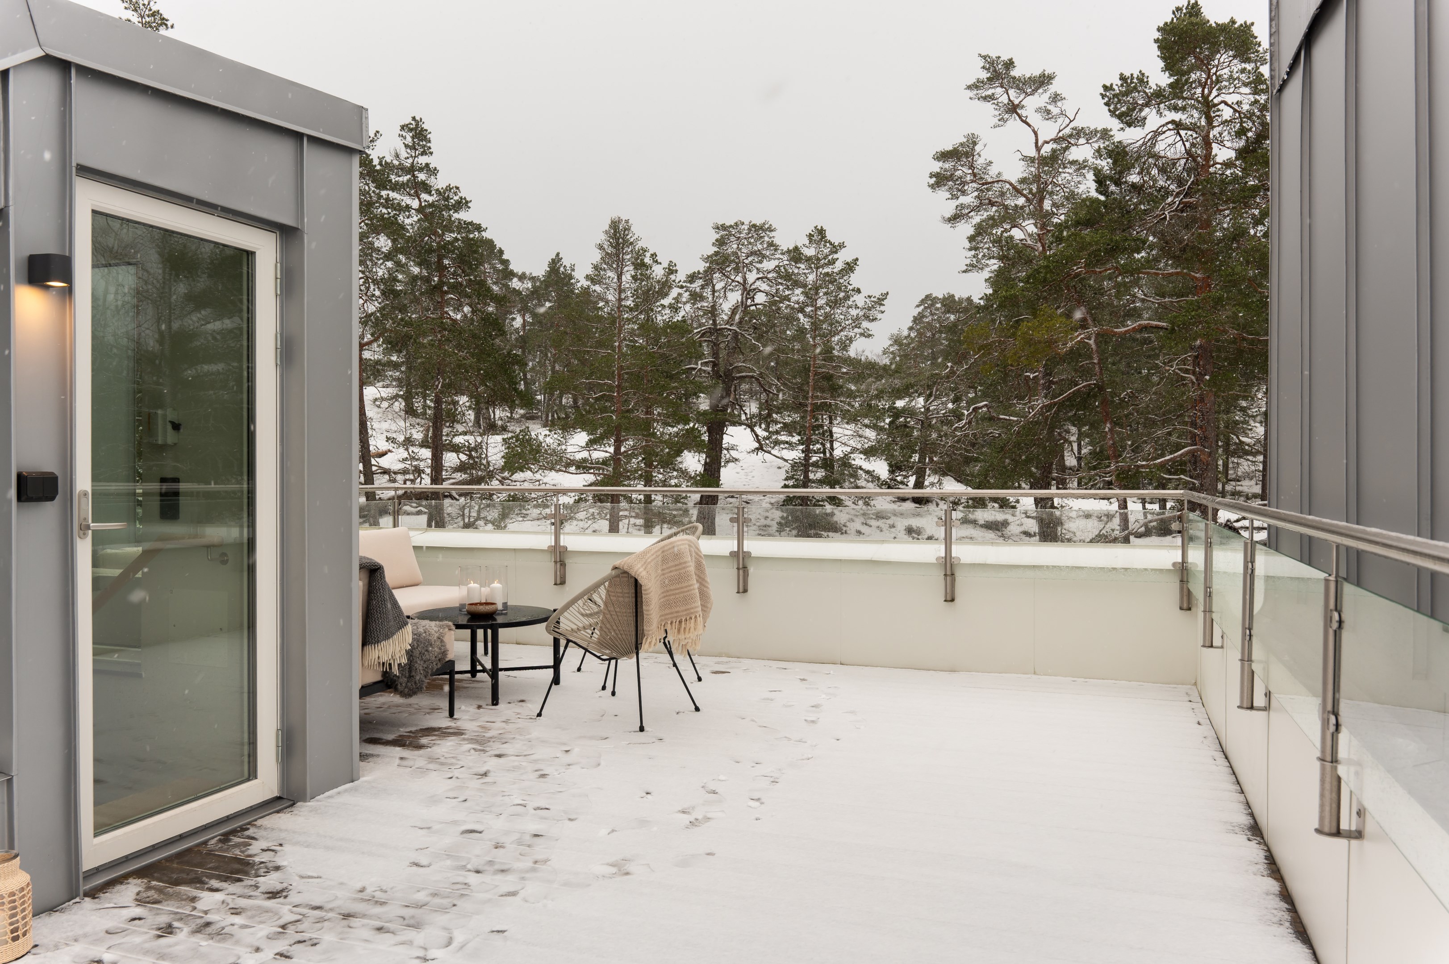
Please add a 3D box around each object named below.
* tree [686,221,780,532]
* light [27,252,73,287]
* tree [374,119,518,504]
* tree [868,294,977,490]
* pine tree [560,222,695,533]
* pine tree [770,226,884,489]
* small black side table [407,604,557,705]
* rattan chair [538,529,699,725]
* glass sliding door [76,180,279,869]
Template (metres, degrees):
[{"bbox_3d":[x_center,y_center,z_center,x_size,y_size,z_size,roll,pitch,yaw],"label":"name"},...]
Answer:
[{"bbox_3d":[0.225,-2.504,26.000,2.700,7.960,2.700,0,0,0],"label":"tree"},{"bbox_3d":[-1.834,-0.576,2.860,0.085,0.083,0.080,0,1,21],"label":"light"},{"bbox_3d":[-6.391,-3.545,24.000,3.400,9.610,3.400,0,0,0],"label":"tree"},{"bbox_3d":[6.441,-2.741,34.000,3.600,6.770,3.600,0,0,0],"label":"tree"},{"bbox_3d":[-2.273,-2.448,25.000,3.100,7.740,3.100,0,0,0],"label":"pine tree"},{"bbox_3d":[3.054,-3.254,31.000,3.400,8.690,3.400,0,0,0],"label":"pine tree"},{"bbox_3d":[-1.313,0.931,5.722,0.800,0.425,0.800,0,0,0],"label":"small black side table"},{"bbox_3d":[-0.465,0.678,5.180,0.840,0.940,0.740,0,1,34],"label":"rattan chair"},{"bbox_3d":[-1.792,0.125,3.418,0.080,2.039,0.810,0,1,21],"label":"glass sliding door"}]

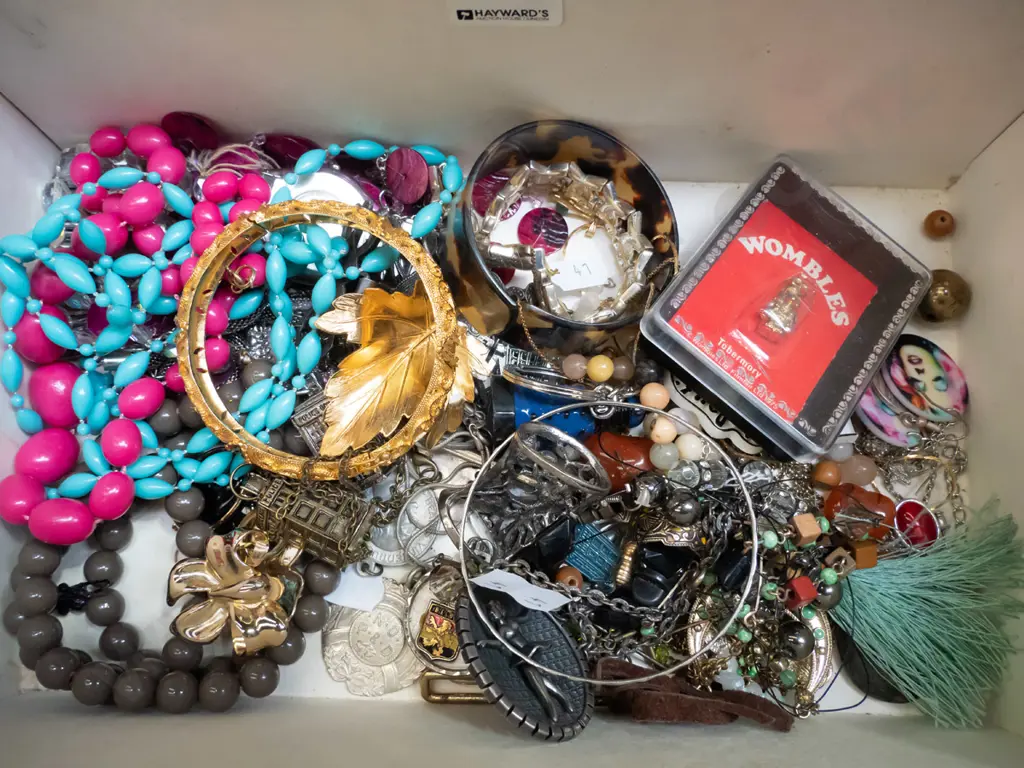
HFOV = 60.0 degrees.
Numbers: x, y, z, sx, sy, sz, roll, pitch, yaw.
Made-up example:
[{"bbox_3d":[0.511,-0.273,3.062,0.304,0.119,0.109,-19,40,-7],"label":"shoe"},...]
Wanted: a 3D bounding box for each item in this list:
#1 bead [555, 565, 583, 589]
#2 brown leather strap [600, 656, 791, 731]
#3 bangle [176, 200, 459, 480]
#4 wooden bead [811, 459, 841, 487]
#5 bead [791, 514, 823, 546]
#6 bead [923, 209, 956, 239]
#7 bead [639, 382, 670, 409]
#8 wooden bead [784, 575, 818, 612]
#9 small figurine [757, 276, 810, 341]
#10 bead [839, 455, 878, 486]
[{"bbox_3d":[0.015,0.051,0.233,0.007,0.006,0.007,0,97,-8],"label":"bead"},{"bbox_3d":[0.049,0.083,0.237,0.054,0.017,0.017,14,80,3],"label":"brown leather strap"},{"bbox_3d":[-0.052,-0.011,0.236,0.074,0.011,0.074,1,88,5],"label":"bangle"},{"bbox_3d":[0.087,0.025,0.245,0.008,0.008,0.008,1,79,0],"label":"wooden bead"},{"bbox_3d":[0.076,0.038,0.231,0.006,0.006,0.006,-13,61,-11],"label":"bead"},{"bbox_3d":[0.129,-0.049,0.269,0.009,0.008,0.009,1,79,0],"label":"bead"},{"bbox_3d":[0.038,0.003,0.233,0.008,0.008,0.008,1,79,0],"label":"bead"},{"bbox_3d":[0.074,0.053,0.227,0.006,0.006,0.006,-7,57,-23],"label":"wooden bead"},{"bbox_3d":[0.072,-0.020,0.233,0.009,0.006,0.018,30,78,-1],"label":"small figurine"},{"bbox_3d":[0.096,0.024,0.244,0.010,0.009,0.009,1,79,0],"label":"bead"}]

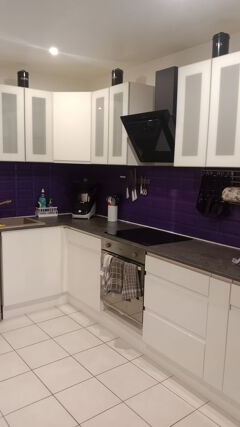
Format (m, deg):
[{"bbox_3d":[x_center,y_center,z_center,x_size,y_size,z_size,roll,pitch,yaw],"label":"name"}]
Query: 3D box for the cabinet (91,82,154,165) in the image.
[{"bbox_3d":[0.009,-0.858,3.353,0.299,0.735,0.603,-5,10,-38],"label":"cabinet"}]

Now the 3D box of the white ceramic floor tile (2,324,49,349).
[{"bbox_3d":[-0.834,1.094,2.972,0.330,0.010,0.330,-5,11,-38],"label":"white ceramic floor tile"}]

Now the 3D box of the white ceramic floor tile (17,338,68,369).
[{"bbox_3d":[-0.618,1.130,2.685,0.330,0.010,0.330,-5,10,-38],"label":"white ceramic floor tile"}]

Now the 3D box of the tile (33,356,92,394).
[{"bbox_3d":[-0.424,1.192,2.479,0.333,0.010,0.333,-5,10,-38],"label":"tile"}]

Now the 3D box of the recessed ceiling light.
[{"bbox_3d":[-0.608,-1.481,3.044,0.095,0.030,0.095,-5,10,-38],"label":"recessed ceiling light"}]

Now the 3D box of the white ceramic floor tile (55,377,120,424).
[{"bbox_3d":[-0.215,1.234,2.219,0.333,0.010,0.333,-5,10,-38],"label":"white ceramic floor tile"}]

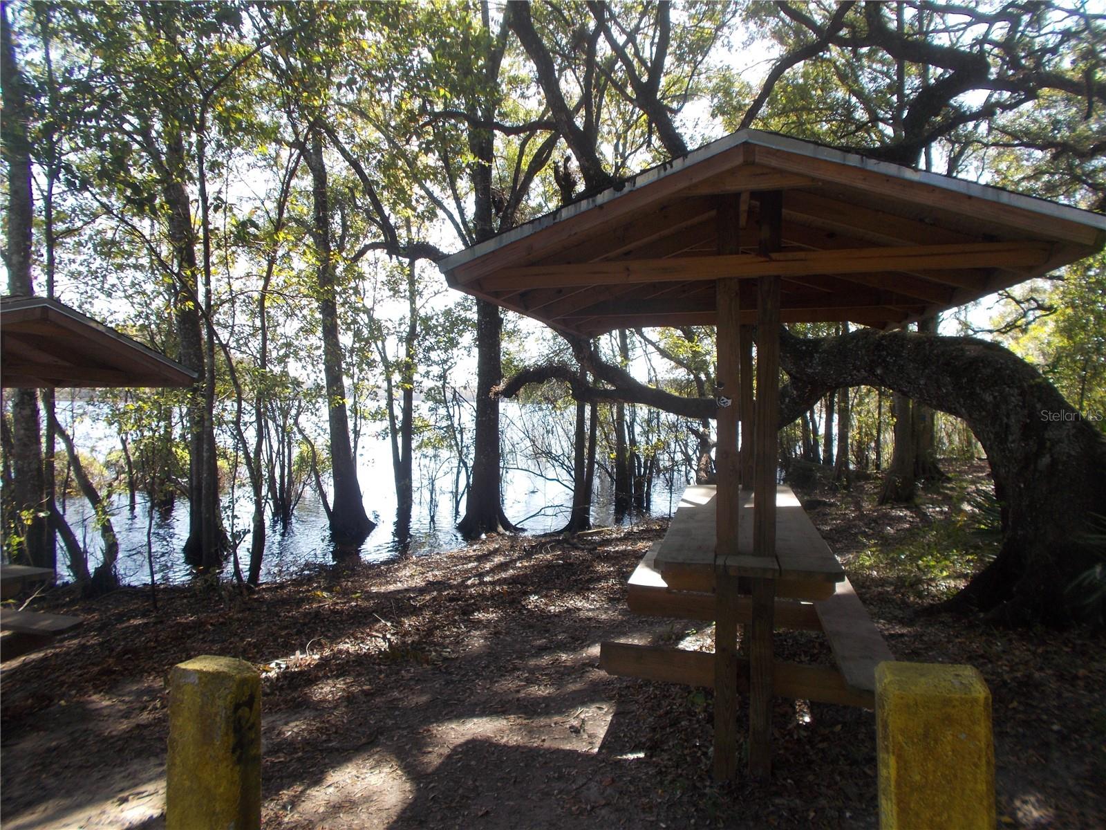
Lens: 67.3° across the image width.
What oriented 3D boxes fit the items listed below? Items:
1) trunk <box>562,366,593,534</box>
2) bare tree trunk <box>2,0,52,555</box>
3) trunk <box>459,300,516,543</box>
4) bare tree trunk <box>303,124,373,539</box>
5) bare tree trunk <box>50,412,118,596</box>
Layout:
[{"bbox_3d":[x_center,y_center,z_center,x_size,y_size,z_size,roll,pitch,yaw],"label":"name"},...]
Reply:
[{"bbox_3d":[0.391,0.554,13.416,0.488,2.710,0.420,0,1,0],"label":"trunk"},{"bbox_3d":[-6.636,-1.546,10.468,0.610,7.099,0.520,0,1,0],"label":"bare tree trunk"},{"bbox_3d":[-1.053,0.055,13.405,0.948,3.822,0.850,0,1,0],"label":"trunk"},{"bbox_3d":[-3.476,-1.313,13.474,1.135,6.644,0.850,0,1,0],"label":"bare tree trunk"},{"bbox_3d":[-5.153,0.980,9.124,0.750,2.027,0.600,0,1,0],"label":"bare tree trunk"}]

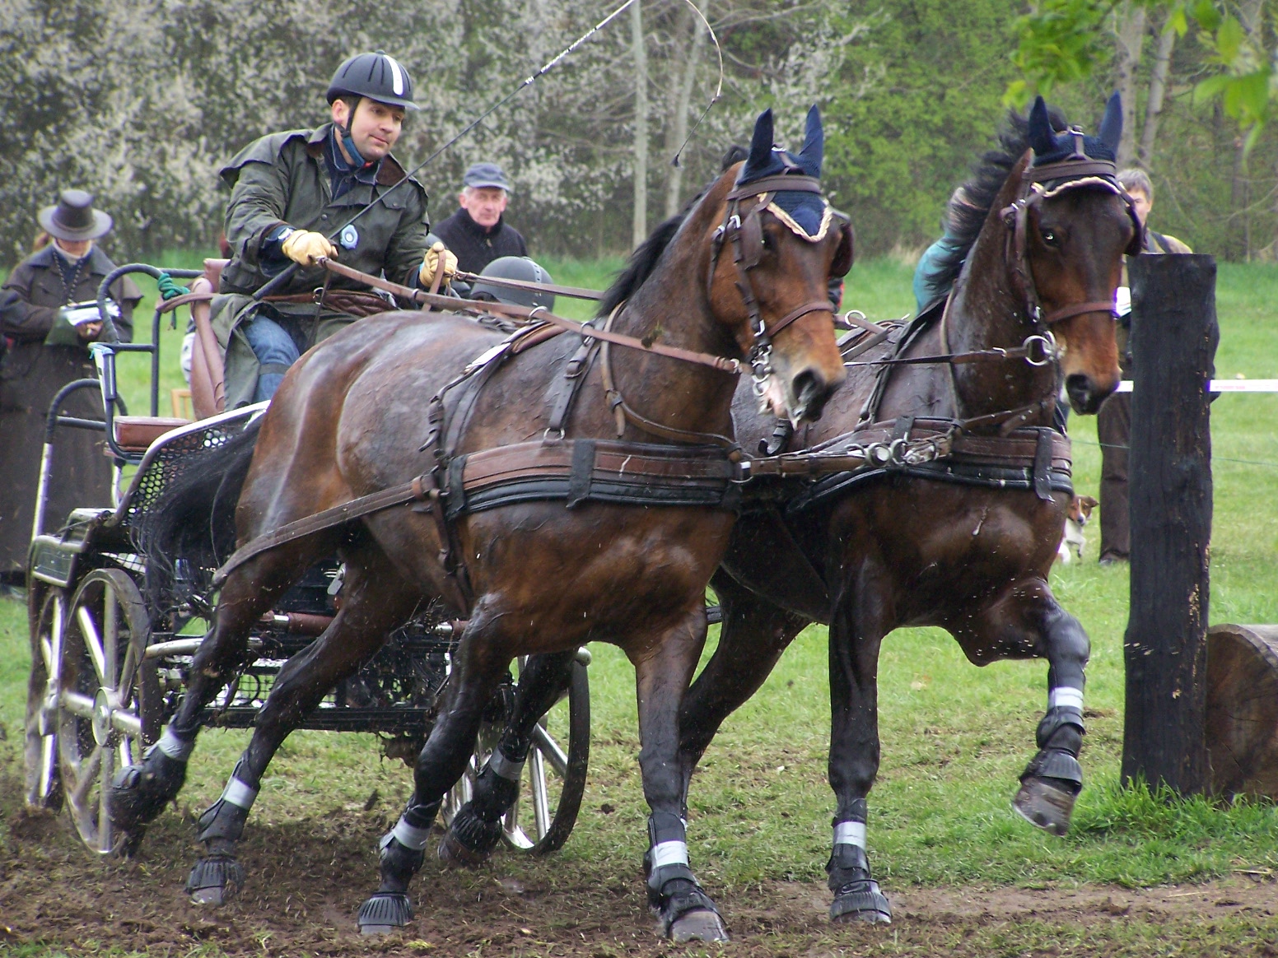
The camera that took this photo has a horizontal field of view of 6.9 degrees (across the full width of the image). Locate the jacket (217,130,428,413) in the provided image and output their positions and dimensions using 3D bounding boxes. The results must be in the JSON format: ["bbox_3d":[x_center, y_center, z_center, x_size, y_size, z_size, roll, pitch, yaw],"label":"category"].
[{"bbox_3d":[-0.884,-0.580,29.500,0.620,0.820,0.550,-1,2,-18],"label":"jacket"}]

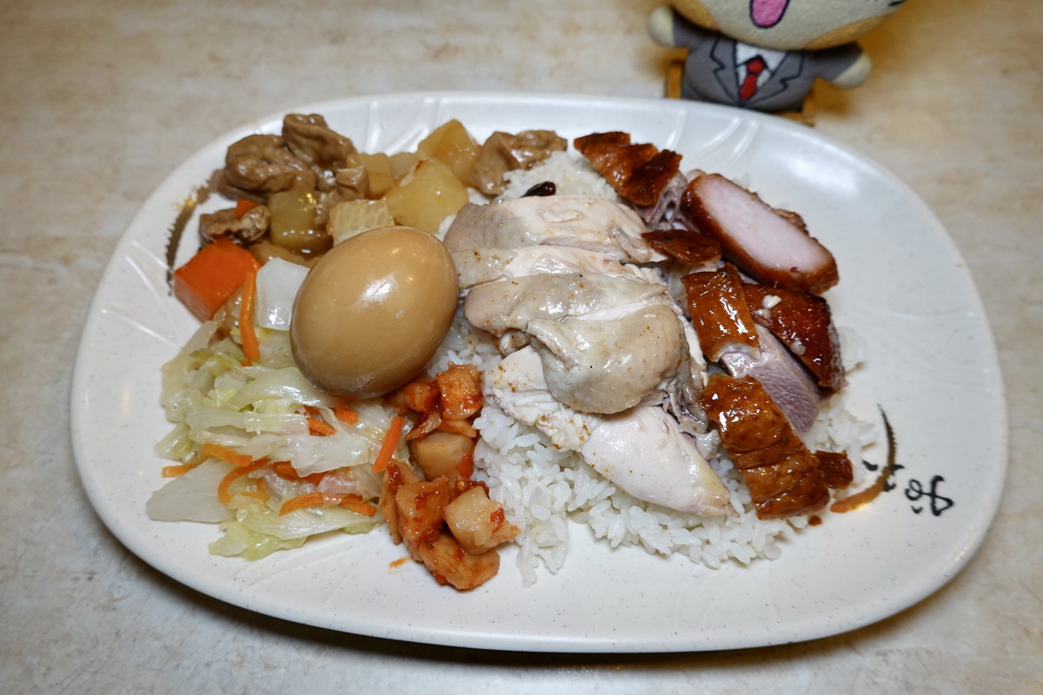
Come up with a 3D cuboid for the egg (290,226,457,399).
[{"bbox_3d":[-0.042,-0.011,0.202,0.043,0.043,0.056,27,64,13],"label":"egg"}]

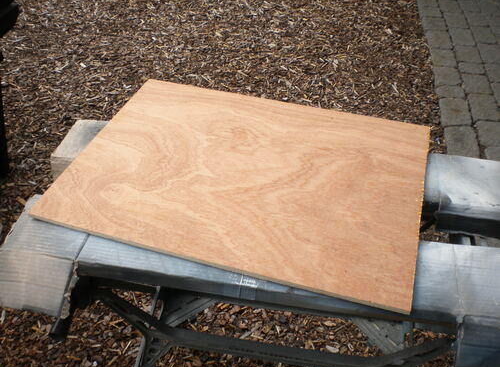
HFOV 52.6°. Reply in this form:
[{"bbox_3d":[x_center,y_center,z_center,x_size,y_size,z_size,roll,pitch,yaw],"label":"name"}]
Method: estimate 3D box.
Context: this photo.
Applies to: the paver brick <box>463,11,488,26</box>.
[{"bbox_3d":[1.519,-1.085,3.419,0.134,0.060,0.223,4,43,8],"label":"paver brick"}]

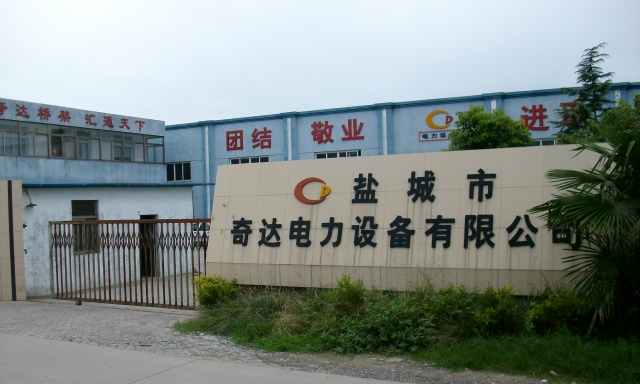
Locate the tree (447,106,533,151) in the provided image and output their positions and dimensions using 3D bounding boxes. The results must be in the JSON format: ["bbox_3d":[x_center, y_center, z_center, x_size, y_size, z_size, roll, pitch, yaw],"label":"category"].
[{"bbox_3d":[4.783,-0.131,17.483,2.600,4.500,2.600,-2,0,25],"label":"tree"}]

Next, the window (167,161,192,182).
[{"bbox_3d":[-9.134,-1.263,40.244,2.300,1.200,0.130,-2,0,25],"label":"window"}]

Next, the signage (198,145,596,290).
[{"bbox_3d":[1.266,0.532,10.899,7.280,2.340,0.780,-2,0,25],"label":"signage"}]

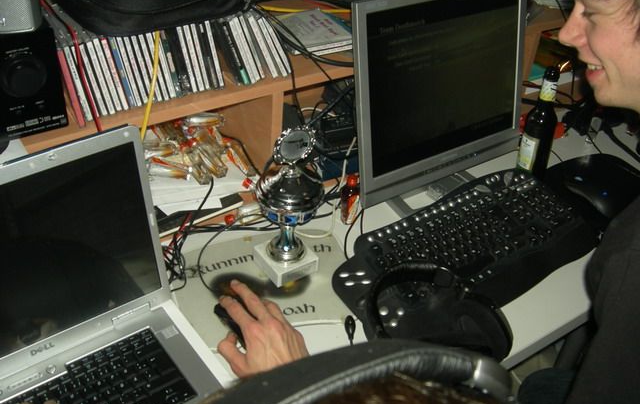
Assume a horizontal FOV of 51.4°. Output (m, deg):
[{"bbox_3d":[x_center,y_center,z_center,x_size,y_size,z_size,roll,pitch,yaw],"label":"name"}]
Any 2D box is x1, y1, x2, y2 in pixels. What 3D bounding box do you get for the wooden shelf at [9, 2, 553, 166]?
[{"bbox_3d":[0.056,-0.266,1.436,1.360,0.262,0.350,-19,43,-28],"label":"wooden shelf"}]

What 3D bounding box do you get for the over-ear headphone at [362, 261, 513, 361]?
[{"bbox_3d":[0.154,0.166,0.977,0.195,0.090,0.200,-13,40,-22],"label":"over-ear headphone"}]

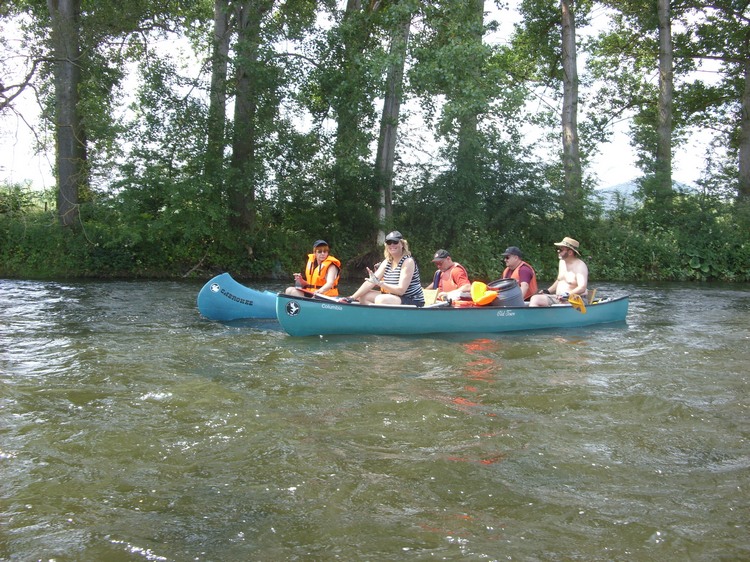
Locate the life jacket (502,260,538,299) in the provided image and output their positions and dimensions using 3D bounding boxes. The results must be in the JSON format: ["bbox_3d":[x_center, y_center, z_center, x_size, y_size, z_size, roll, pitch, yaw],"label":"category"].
[{"bbox_3d":[1.900,-0.010,10.750,0.360,0.520,0.440,0,1,-16],"label":"life jacket"}]

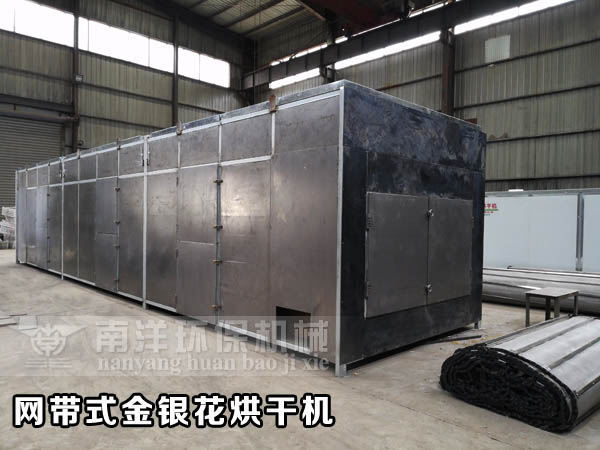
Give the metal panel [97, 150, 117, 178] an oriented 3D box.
[{"bbox_3d":[-3.478,-1.084,8.199,0.050,0.471,0.883,0,1,-44],"label":"metal panel"}]

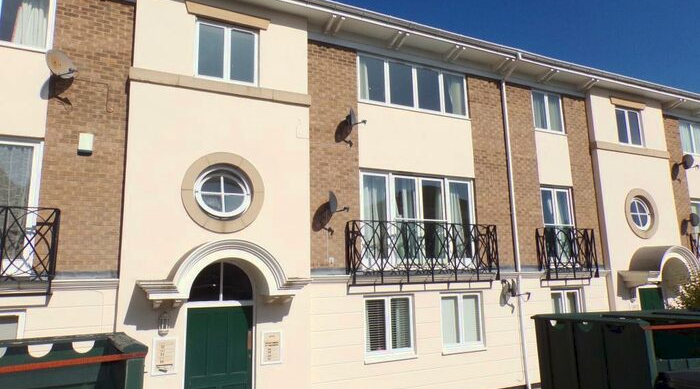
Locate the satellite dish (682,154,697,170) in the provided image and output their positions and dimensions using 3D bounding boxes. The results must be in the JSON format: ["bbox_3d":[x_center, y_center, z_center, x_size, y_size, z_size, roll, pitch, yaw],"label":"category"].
[{"bbox_3d":[10.354,-0.978,14.757,0.386,0.487,0.507,-1,-10,-2],"label":"satellite dish"}]

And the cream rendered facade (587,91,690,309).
[{"bbox_3d":[8.183,0.840,13.624,3.248,7.643,0.254,4,-11,-26],"label":"cream rendered facade"}]

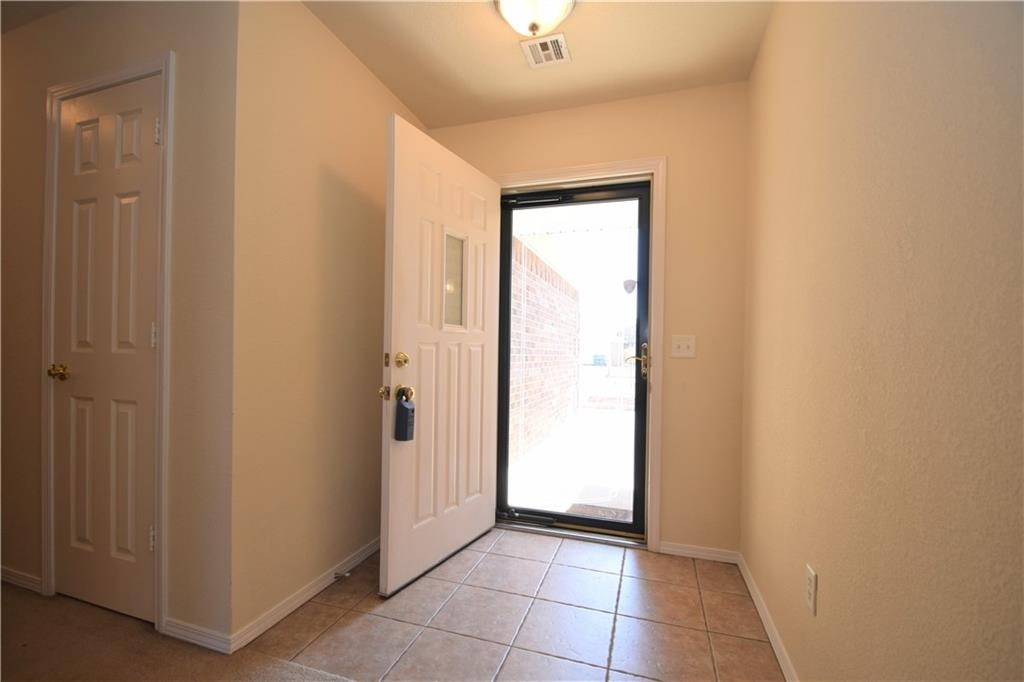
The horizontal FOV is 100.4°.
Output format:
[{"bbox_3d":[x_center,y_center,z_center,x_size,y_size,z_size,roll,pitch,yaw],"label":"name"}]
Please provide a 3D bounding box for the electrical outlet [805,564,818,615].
[{"bbox_3d":[0.857,0.713,1.220,0.008,0.114,0.070,0,-1,18],"label":"electrical outlet"}]

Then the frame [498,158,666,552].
[{"bbox_3d":[0.327,0.064,2.502,1.060,2.112,0.130,0,-1,18],"label":"frame"}]

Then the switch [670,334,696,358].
[{"bbox_3d":[0.912,0.030,2.262,0.116,0.114,0.008,0,-1,18],"label":"switch"}]

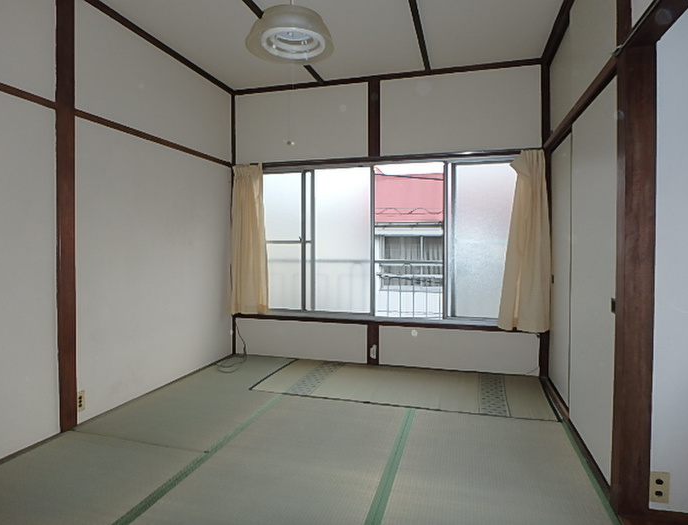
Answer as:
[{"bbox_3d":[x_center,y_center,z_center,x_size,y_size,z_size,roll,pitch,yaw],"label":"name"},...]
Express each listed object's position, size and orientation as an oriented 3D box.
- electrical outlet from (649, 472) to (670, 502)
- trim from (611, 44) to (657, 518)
[{"bbox_3d":[1.199,0.855,1.607,0.065,0.117,0.012,1,1,16],"label":"electrical outlet"},{"bbox_3d":[1.084,0.085,1.591,0.101,1.709,0.096,1,1,16],"label":"trim"}]

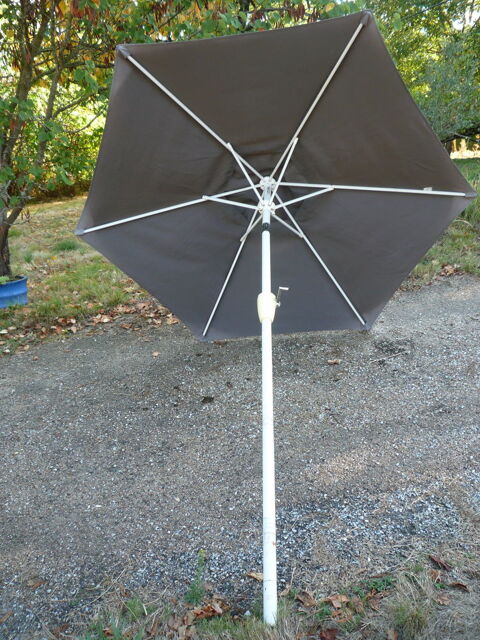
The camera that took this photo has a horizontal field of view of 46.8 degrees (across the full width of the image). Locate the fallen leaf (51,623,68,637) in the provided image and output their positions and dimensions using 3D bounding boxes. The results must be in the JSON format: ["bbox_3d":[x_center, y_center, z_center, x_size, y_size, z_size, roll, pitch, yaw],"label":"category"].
[{"bbox_3d":[-0.521,0.893,1.600,0.049,0.014,0.027,-18,23,-31],"label":"fallen leaf"}]

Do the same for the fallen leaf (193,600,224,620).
[{"bbox_3d":[-0.094,0.844,1.611,0.085,0.022,0.045,-8,19,-6],"label":"fallen leaf"}]

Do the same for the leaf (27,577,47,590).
[{"bbox_3d":[-0.652,0.844,1.777,0.056,0.014,0.030,-14,21,-23],"label":"leaf"}]

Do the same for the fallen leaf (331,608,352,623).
[{"bbox_3d":[0.285,0.830,1.557,0.057,0.016,0.036,0,20,14],"label":"fallen leaf"}]

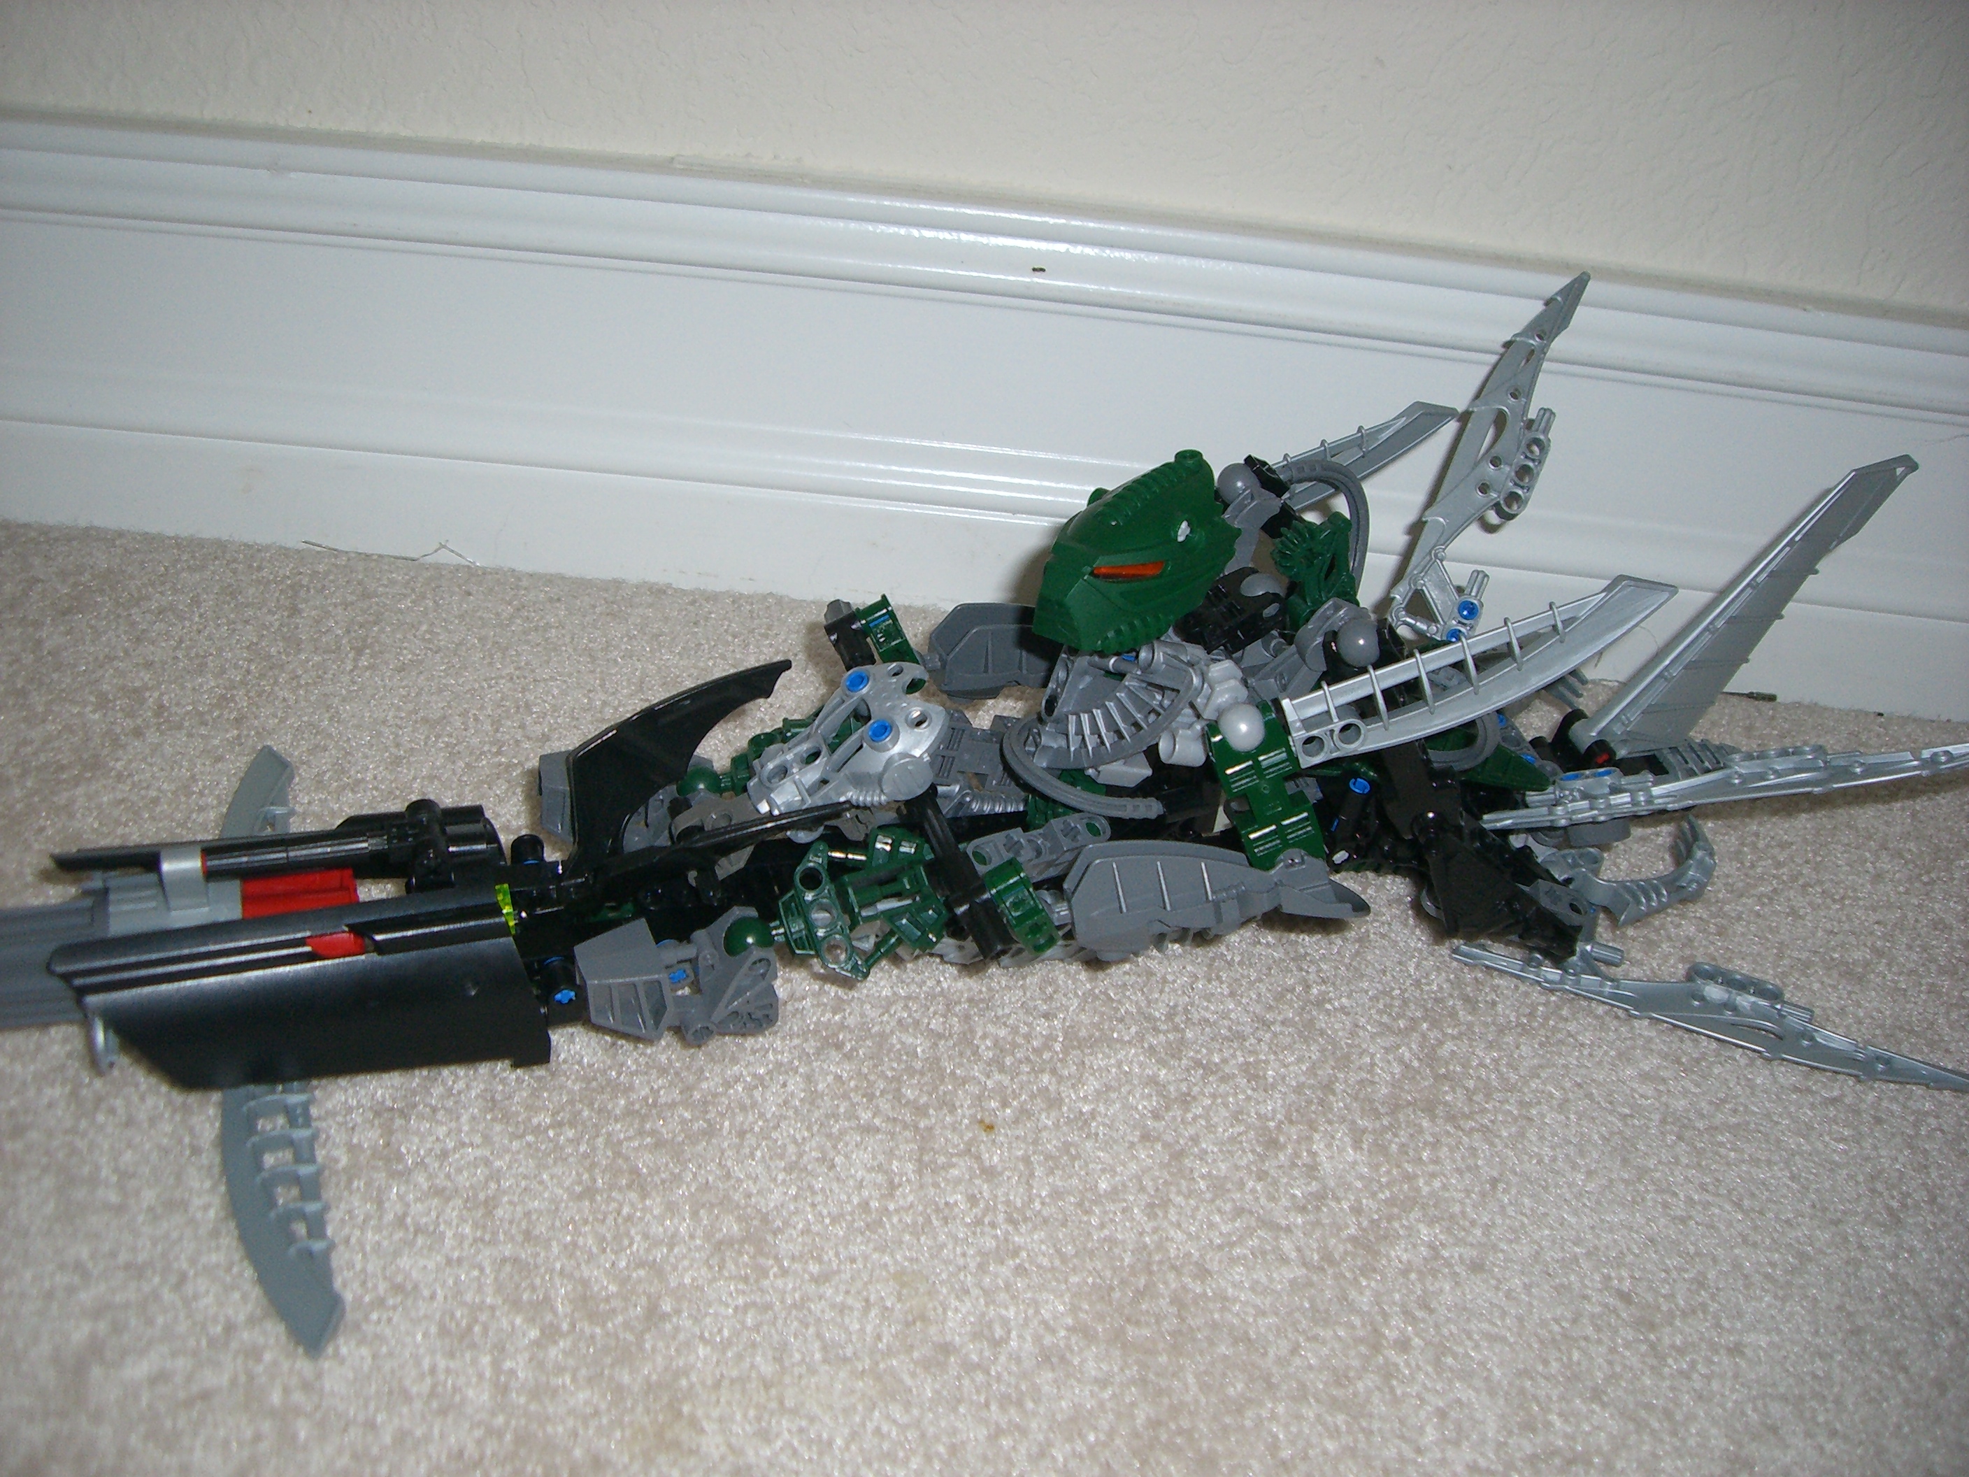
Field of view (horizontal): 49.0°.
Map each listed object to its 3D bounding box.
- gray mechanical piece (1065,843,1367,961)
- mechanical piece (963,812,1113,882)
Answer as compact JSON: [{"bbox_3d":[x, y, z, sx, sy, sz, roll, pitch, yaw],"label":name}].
[{"bbox_3d":[0.050,0.035,0.468,0.064,0.019,0.016,1,31,-8],"label":"gray mechanical piece"},{"bbox_3d":[0.011,0.024,0.466,0.032,0.010,0.012,-8,31,-11],"label":"mechanical piece"}]

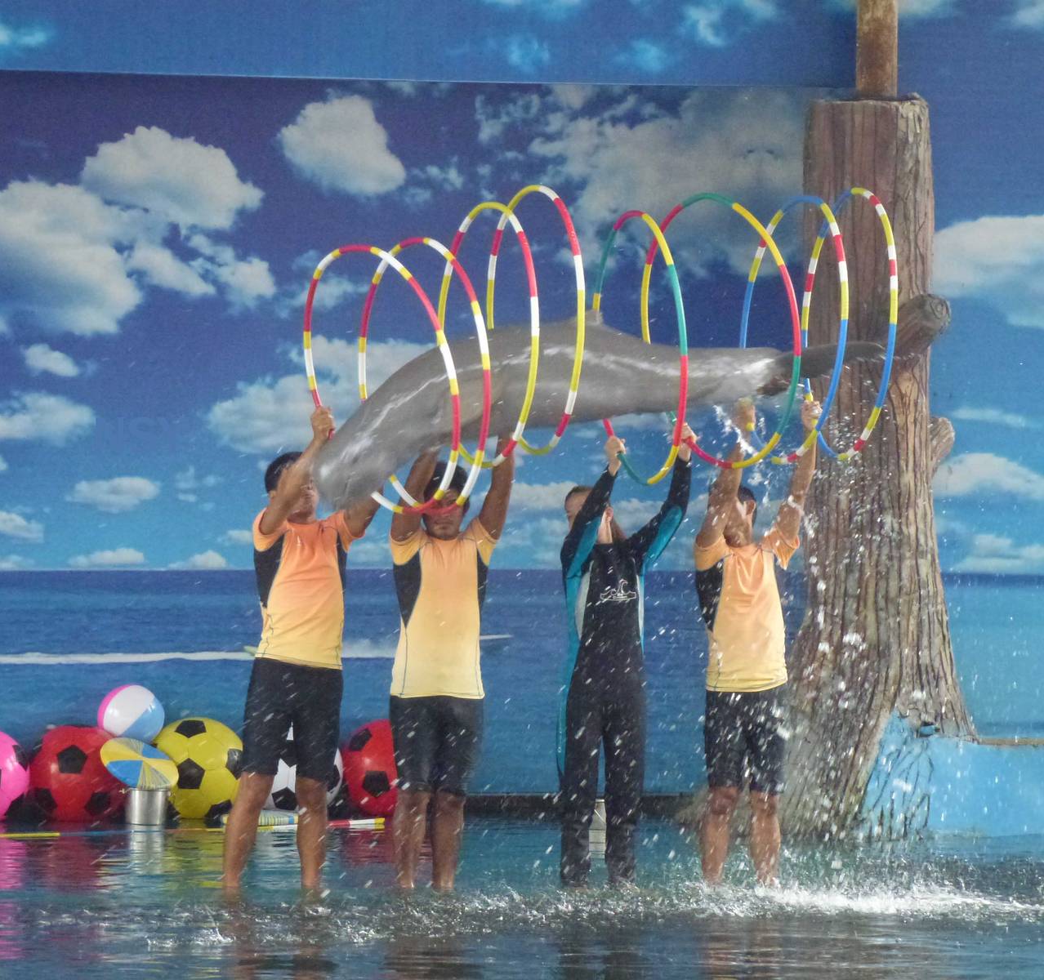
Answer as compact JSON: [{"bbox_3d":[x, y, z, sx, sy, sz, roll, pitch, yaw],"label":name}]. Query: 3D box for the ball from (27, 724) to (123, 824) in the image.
[{"bbox_3d":[-1.806,1.157,23.800,0.394,0.394,0.394,1,3,0],"label":"ball"}]

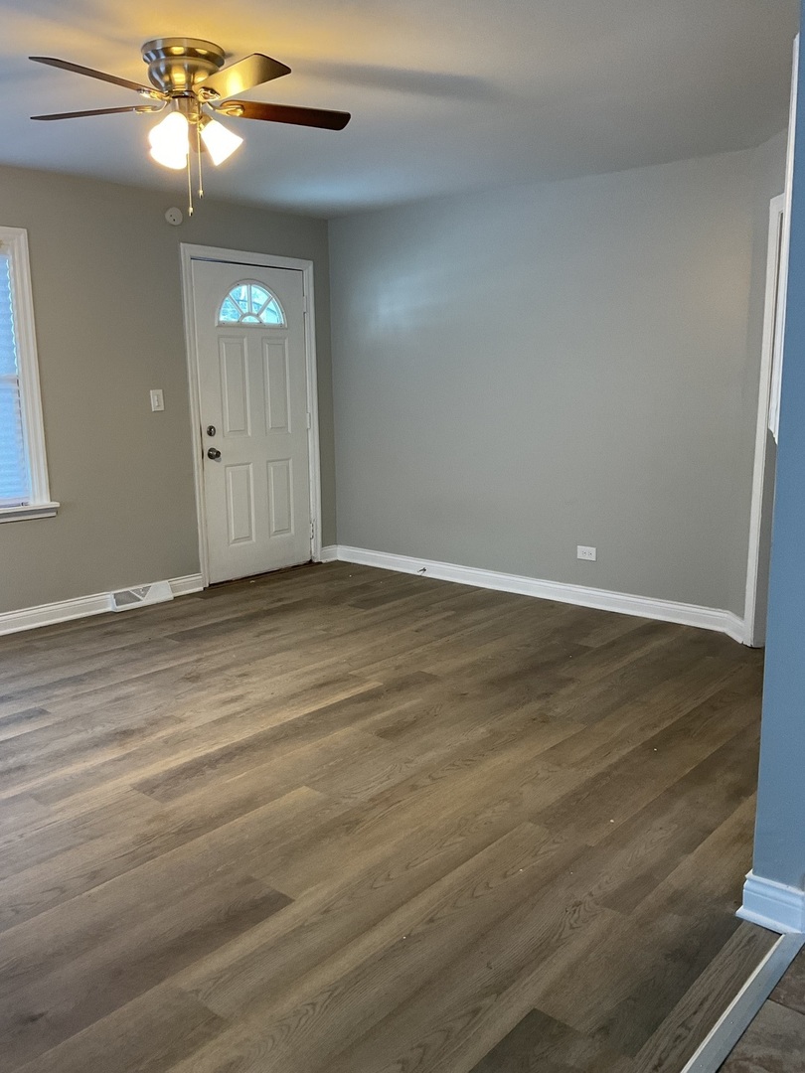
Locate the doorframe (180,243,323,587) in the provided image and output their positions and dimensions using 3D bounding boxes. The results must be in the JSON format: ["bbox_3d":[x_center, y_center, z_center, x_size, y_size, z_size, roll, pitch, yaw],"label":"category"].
[{"bbox_3d":[-0.972,-0.784,6.010,0.100,2.145,1.078,8,14,41],"label":"doorframe"}]

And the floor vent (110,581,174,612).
[{"bbox_3d":[-1.571,0.355,5.448,0.060,0.122,0.395,8,14,41],"label":"floor vent"}]

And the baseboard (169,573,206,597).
[{"bbox_3d":[-1.367,0.309,5.700,0.025,0.118,0.260,8,14,41],"label":"baseboard"}]

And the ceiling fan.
[{"bbox_3d":[-0.724,-1.365,3.021,1.080,0.500,1.100,8,14,41],"label":"ceiling fan"}]

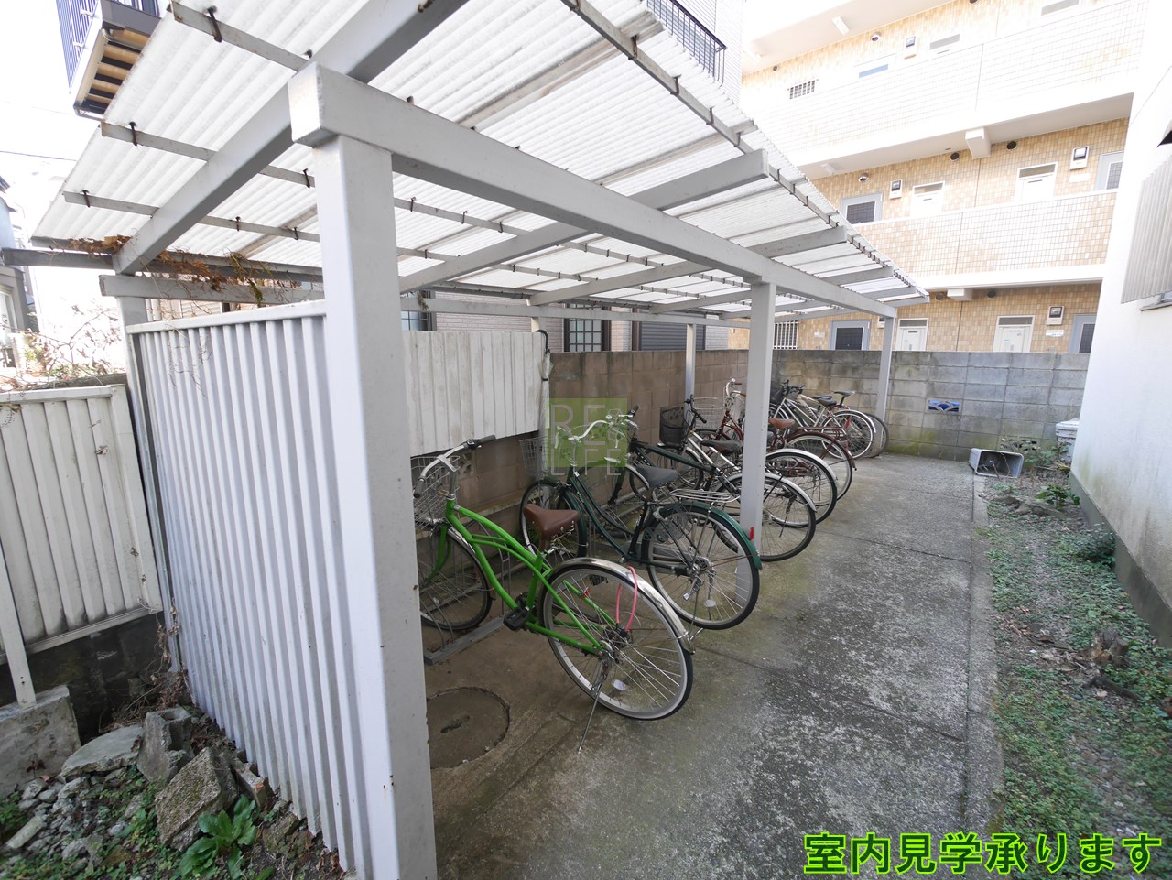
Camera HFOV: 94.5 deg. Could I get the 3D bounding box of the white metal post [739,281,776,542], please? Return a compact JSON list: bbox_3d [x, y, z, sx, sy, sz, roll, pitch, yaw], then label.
[{"bbox_3d":[0.949,0.058,3.038,0.100,1.790,0.100,7,12,35],"label":"white metal post"}]

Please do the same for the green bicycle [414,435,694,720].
[{"bbox_3d":[-0.379,0.558,2.275,1.760,1.050,0.600,7,17,34],"label":"green bicycle"}]

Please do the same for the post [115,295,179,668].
[{"bbox_3d":[-1.624,0.204,2.066,0.075,1.460,0.075,7,12,35],"label":"post"}]

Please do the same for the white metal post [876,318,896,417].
[{"bbox_3d":[3.912,-0.685,7.134,0.100,1.790,0.100,7,12,35],"label":"white metal post"}]

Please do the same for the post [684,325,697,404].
[{"bbox_3d":[1.119,-0.393,5.886,0.075,1.670,0.075,7,12,35],"label":"post"}]

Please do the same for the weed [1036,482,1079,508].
[{"bbox_3d":[4.175,0.490,4.800,0.290,0.200,0.270,7,12,35],"label":"weed"}]

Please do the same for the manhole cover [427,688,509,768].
[{"bbox_3d":[-0.522,1.130,2.147,0.450,0.030,0.450,0,10,0],"label":"manhole cover"}]

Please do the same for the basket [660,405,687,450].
[{"bbox_3d":[0.752,-0.111,4.668,0.260,0.260,0.330,-2,17,11],"label":"basket"}]

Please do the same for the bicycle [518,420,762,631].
[{"bbox_3d":[0.181,0.423,3.106,1.750,1.030,0.560,8,13,39],"label":"bicycle"}]

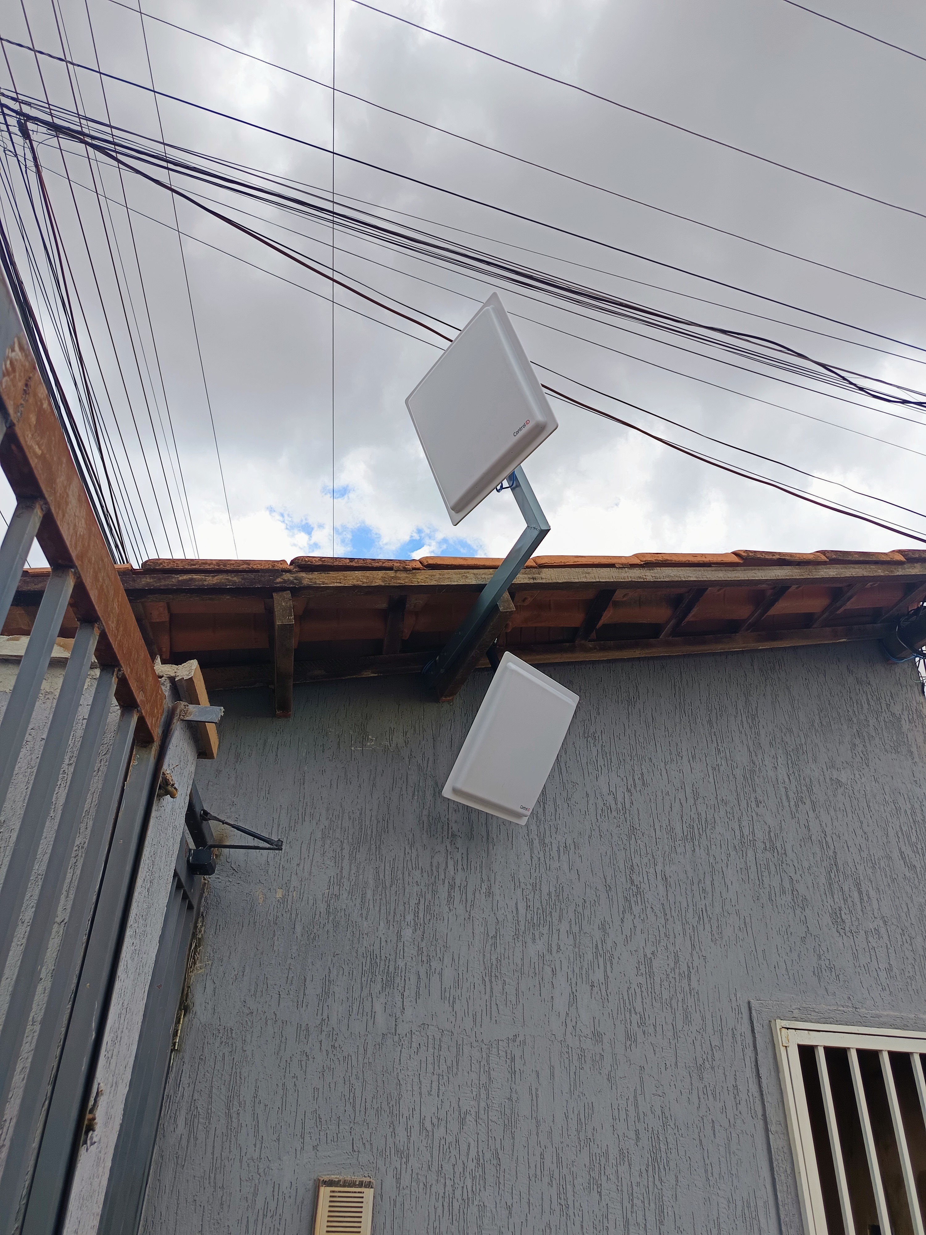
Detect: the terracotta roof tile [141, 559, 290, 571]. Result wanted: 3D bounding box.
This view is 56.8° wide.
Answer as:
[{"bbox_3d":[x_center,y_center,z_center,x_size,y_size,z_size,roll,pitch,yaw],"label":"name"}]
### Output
[{"bbox_3d":[-0.658,-0.095,2.327,0.405,0.070,0.210,0,-31,-20],"label":"terracotta roof tile"}]

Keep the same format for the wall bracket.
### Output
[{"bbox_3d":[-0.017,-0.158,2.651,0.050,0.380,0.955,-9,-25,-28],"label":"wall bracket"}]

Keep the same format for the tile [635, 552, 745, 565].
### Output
[{"bbox_3d":[0.720,-0.145,2.862,0.405,0.070,0.210,0,-31,-20],"label":"tile"}]

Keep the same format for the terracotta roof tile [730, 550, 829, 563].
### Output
[{"bbox_3d":[1.078,-0.158,3.001,0.405,0.070,0.210,0,-31,-20],"label":"terracotta roof tile"}]

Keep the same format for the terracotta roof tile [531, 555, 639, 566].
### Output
[{"bbox_3d":[0.374,-0.132,2.728,0.405,0.070,0.210,0,-31,-20],"label":"terracotta roof tile"}]

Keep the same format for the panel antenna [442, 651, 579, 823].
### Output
[{"bbox_3d":[0.157,0.375,2.589,0.050,0.445,0.445,17,-11,43],"label":"panel antenna"}]

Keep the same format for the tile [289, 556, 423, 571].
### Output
[{"bbox_3d":[-0.308,-0.107,2.463,0.405,0.070,0.210,0,-31,-20],"label":"tile"}]

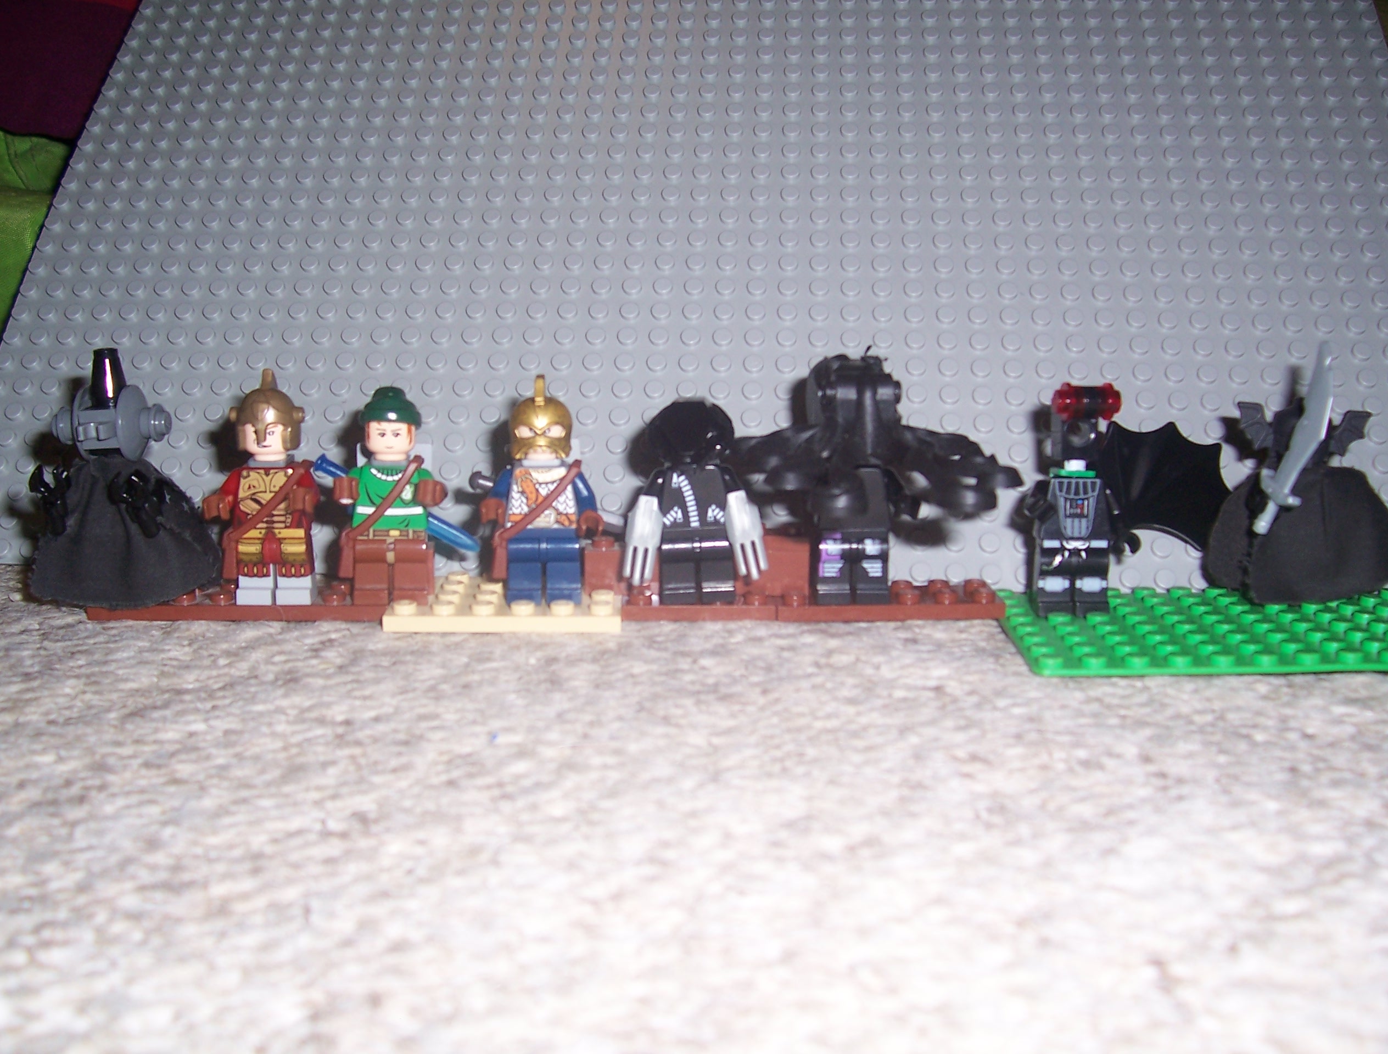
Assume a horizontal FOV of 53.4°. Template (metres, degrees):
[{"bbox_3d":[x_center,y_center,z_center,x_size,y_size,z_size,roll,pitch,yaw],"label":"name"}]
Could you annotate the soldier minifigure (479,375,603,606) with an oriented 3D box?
[{"bbox_3d":[-0.032,-0.007,0.285,0.025,0.047,0.018,0,12,-2],"label":"soldier minifigure"}]

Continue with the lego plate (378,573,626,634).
[{"bbox_3d":[-0.039,0.015,0.294,0.048,0.005,0.032,0,12,-2],"label":"lego plate"}]

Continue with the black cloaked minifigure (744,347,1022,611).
[{"bbox_3d":[0.037,-0.009,0.286,0.059,0.051,0.039,0,12,-2],"label":"black cloaked minifigure"}]

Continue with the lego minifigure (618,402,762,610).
[{"bbox_3d":[0.000,-0.005,0.286,0.029,0.042,0.018,0,12,-2],"label":"lego minifigure"}]

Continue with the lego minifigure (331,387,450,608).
[{"bbox_3d":[-0.061,-0.006,0.284,0.024,0.045,0.018,0,12,-2],"label":"lego minifigure"}]

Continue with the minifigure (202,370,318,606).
[{"bbox_3d":[-0.087,-0.008,0.282,0.024,0.048,0.017,0,12,-2],"label":"minifigure"}]

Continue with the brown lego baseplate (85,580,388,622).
[{"bbox_3d":[-0.094,0.016,0.292,0.063,0.005,0.016,0,12,-2],"label":"brown lego baseplate"}]

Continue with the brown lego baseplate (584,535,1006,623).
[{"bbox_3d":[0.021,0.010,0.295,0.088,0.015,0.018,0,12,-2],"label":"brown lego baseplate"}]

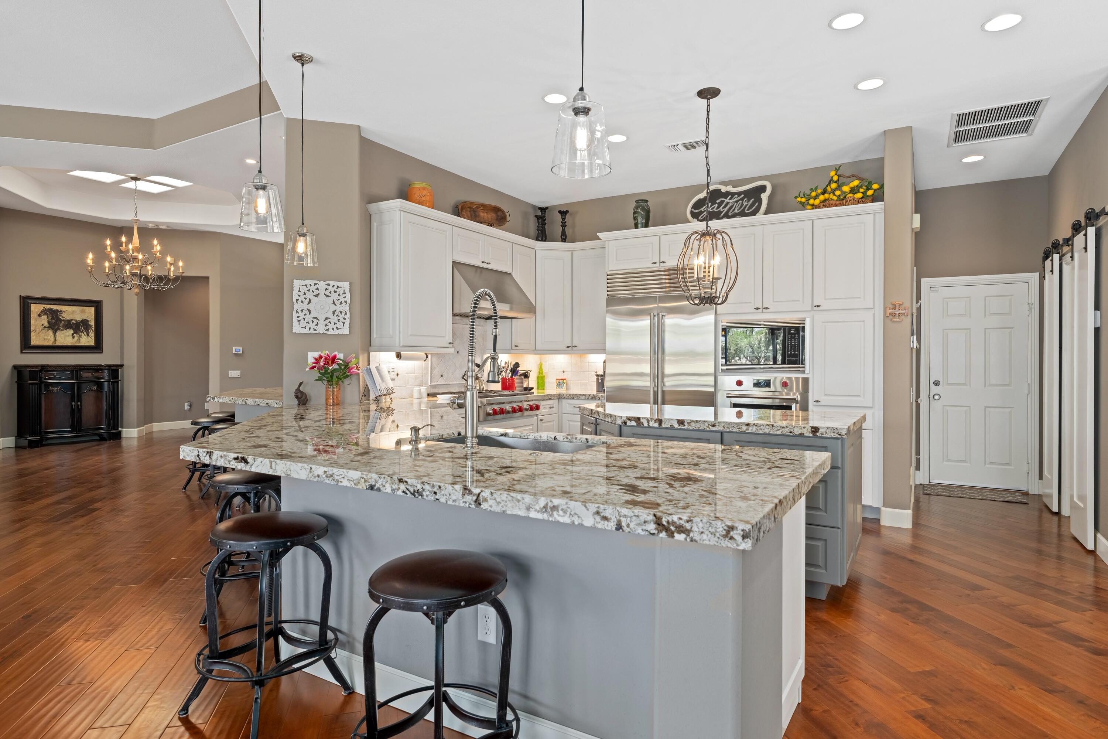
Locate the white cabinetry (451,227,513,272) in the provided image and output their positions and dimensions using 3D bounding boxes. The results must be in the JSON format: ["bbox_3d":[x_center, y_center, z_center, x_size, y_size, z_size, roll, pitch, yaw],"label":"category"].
[{"bbox_3d":[-0.784,-1.112,5.868,0.320,0.310,0.915,0,1,31],"label":"white cabinetry"}]

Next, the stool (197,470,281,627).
[{"bbox_3d":[-1.548,0.884,3.179,0.480,0.660,0.480,0,1,-14],"label":"stool"}]

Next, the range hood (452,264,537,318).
[{"bbox_3d":[-0.687,-0.740,5.787,0.630,0.440,0.930,1,1,31],"label":"range hood"}]

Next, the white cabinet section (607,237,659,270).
[{"bbox_3d":[0.910,-1.113,6.155,0.528,0.287,0.560,1,1,30],"label":"white cabinet section"}]

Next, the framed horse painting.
[{"bbox_3d":[-7.164,-0.636,9.004,0.050,0.800,1.000,1,1,31],"label":"framed horse painting"}]

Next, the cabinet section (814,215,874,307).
[{"bbox_3d":[2.492,-0.861,5.226,0.447,0.740,0.560,1,1,30],"label":"cabinet section"}]

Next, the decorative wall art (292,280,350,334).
[{"bbox_3d":[-1.761,-0.472,4.660,0.410,0.405,0.025,0,1,-14],"label":"decorative wall art"}]

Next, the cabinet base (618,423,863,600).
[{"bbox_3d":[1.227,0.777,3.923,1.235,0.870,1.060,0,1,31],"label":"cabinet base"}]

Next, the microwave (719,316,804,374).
[{"bbox_3d":[1.900,-0.205,5.502,0.720,0.475,0.420,1,1,31],"label":"microwave"}]

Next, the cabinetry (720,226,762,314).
[{"bbox_3d":[1.758,-0.858,5.593,0.380,0.745,0.480,1,1,31],"label":"cabinetry"}]

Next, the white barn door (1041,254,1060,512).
[{"bbox_3d":[4.242,0.130,5.273,0.040,2.100,0.470,1,1,31],"label":"white barn door"}]

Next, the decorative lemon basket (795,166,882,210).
[{"bbox_3d":[2.431,-1.514,5.245,0.670,0.430,0.360,0,1,31],"label":"decorative lemon basket"}]

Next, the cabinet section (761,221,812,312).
[{"bbox_3d":[2.121,-0.863,5.445,0.396,0.743,0.560,1,1,30],"label":"cabinet section"}]

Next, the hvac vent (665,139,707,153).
[{"bbox_3d":[1.126,-1.856,5.125,0.365,0.025,0.225,0,1,31],"label":"hvac vent"}]

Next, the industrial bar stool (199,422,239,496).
[{"bbox_3d":[-2.840,0.826,5.460,0.460,0.670,0.460,0,1,-14],"label":"industrial bar stool"}]

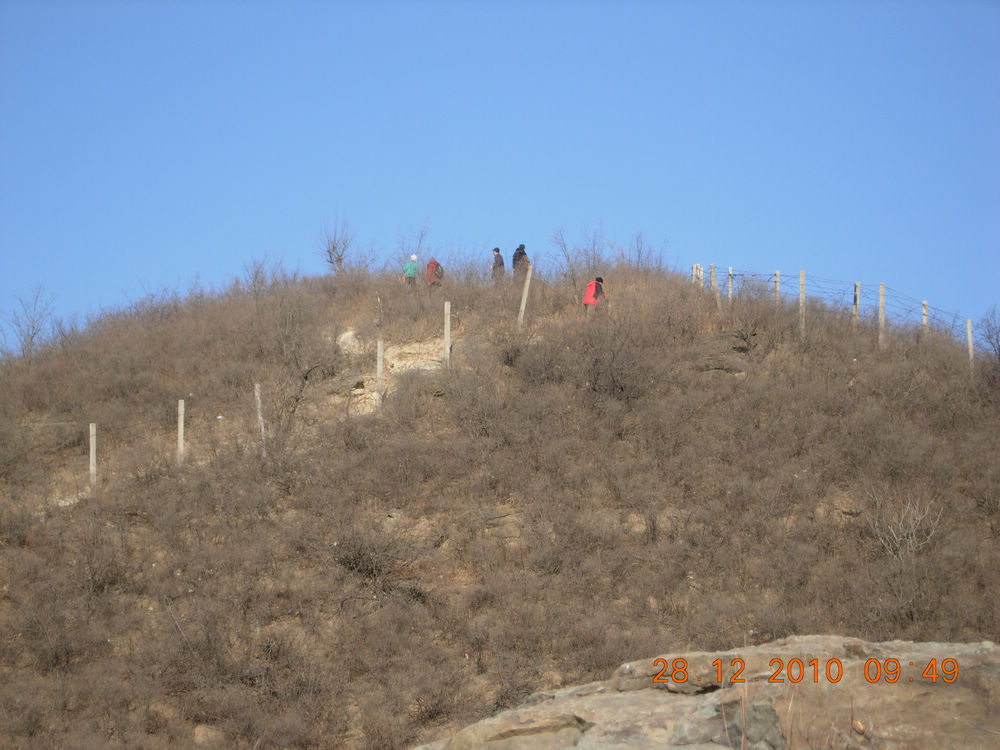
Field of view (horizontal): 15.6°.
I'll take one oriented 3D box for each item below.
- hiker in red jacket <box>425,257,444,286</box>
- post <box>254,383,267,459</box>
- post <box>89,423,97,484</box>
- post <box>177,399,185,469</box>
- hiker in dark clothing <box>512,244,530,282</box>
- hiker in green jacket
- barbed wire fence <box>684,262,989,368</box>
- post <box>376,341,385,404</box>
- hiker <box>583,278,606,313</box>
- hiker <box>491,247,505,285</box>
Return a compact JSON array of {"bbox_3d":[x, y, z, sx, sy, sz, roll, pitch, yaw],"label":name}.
[{"bbox_3d":[-2.249,-3.280,125.000,0.600,1.580,0.550,-3,-6,35],"label":"hiker in red jacket"},{"bbox_3d":[-6.683,1.303,102.000,0.140,2.100,0.140,-6,-5,0],"label":"post"},{"bbox_3d":[-11.635,2.300,104.000,0.150,1.900,0.150,0,-5,0],"label":"post"},{"bbox_3d":[-9.112,1.671,104.000,0.150,1.980,0.150,0,-5,0],"label":"post"},{"bbox_3d":[0.710,-3.531,123.000,0.480,1.750,0.580,-4,-7,41],"label":"hiker in dark clothing"},{"bbox_3d":[-3.123,-3.402,127.000,0.580,1.650,0.420,-1,-5,12],"label":"hiker in green jacket"},{"bbox_3d":[10.201,-1.784,111.000,9.000,3.000,2.500,1,-5,-6],"label":"barbed wire fence"},{"bbox_3d":[-3.447,-0.072,105.000,0.150,1.880,0.150,0,-5,0],"label":"post"},{"bbox_3d":[2.975,-2.333,114.000,0.650,1.600,0.550,4,-6,-38],"label":"hiker"},{"bbox_3d":[-0.086,-3.537,125.000,0.420,1.720,0.500,-1,-5,6],"label":"hiker"}]

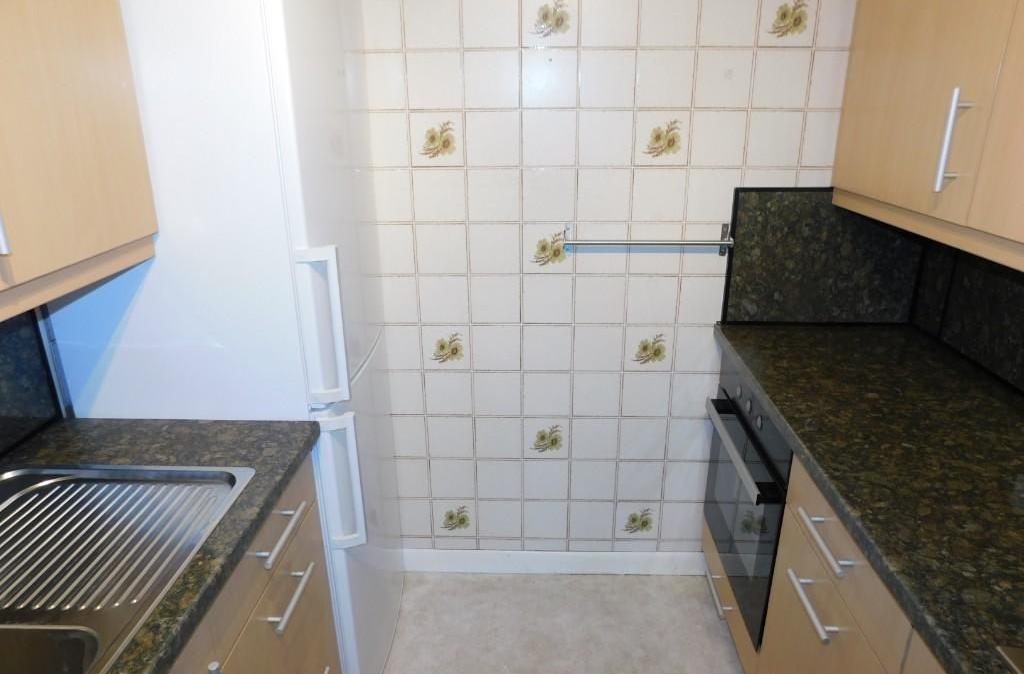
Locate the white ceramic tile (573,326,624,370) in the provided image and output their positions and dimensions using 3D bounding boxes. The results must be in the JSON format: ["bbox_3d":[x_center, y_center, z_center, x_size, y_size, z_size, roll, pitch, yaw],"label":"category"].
[{"bbox_3d":[0.262,0.036,2.065,0.150,0.150,0.010,0,20,1],"label":"white ceramic tile"}]

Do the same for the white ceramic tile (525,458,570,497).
[{"bbox_3d":[0.112,0.464,2.215,0.150,0.150,0.010,0,19,2],"label":"white ceramic tile"}]

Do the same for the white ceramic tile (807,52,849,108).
[{"bbox_3d":[0.864,-0.677,1.794,0.150,0.150,0.009,0,20,2],"label":"white ceramic tile"}]

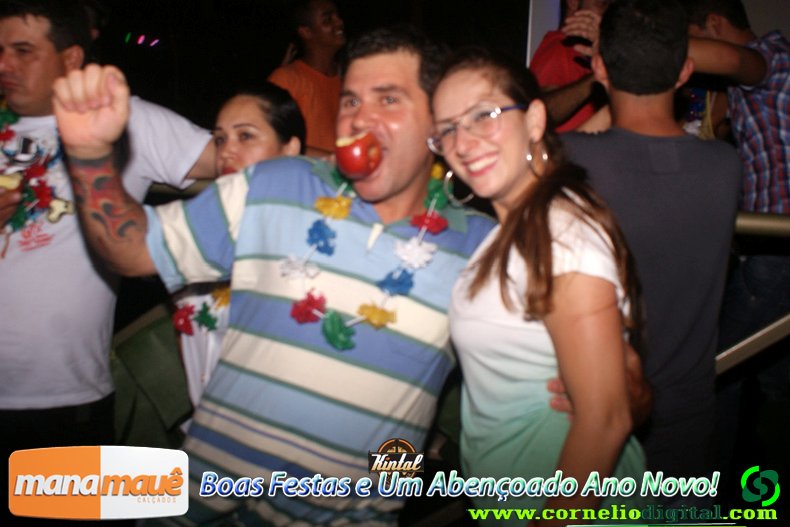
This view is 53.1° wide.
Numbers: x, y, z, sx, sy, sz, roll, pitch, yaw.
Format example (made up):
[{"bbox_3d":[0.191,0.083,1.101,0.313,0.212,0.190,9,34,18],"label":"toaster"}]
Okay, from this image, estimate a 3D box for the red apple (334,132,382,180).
[{"bbox_3d":[-0.050,-0.151,1.100,0.062,0.067,0.067,-8,14,41],"label":"red apple"}]

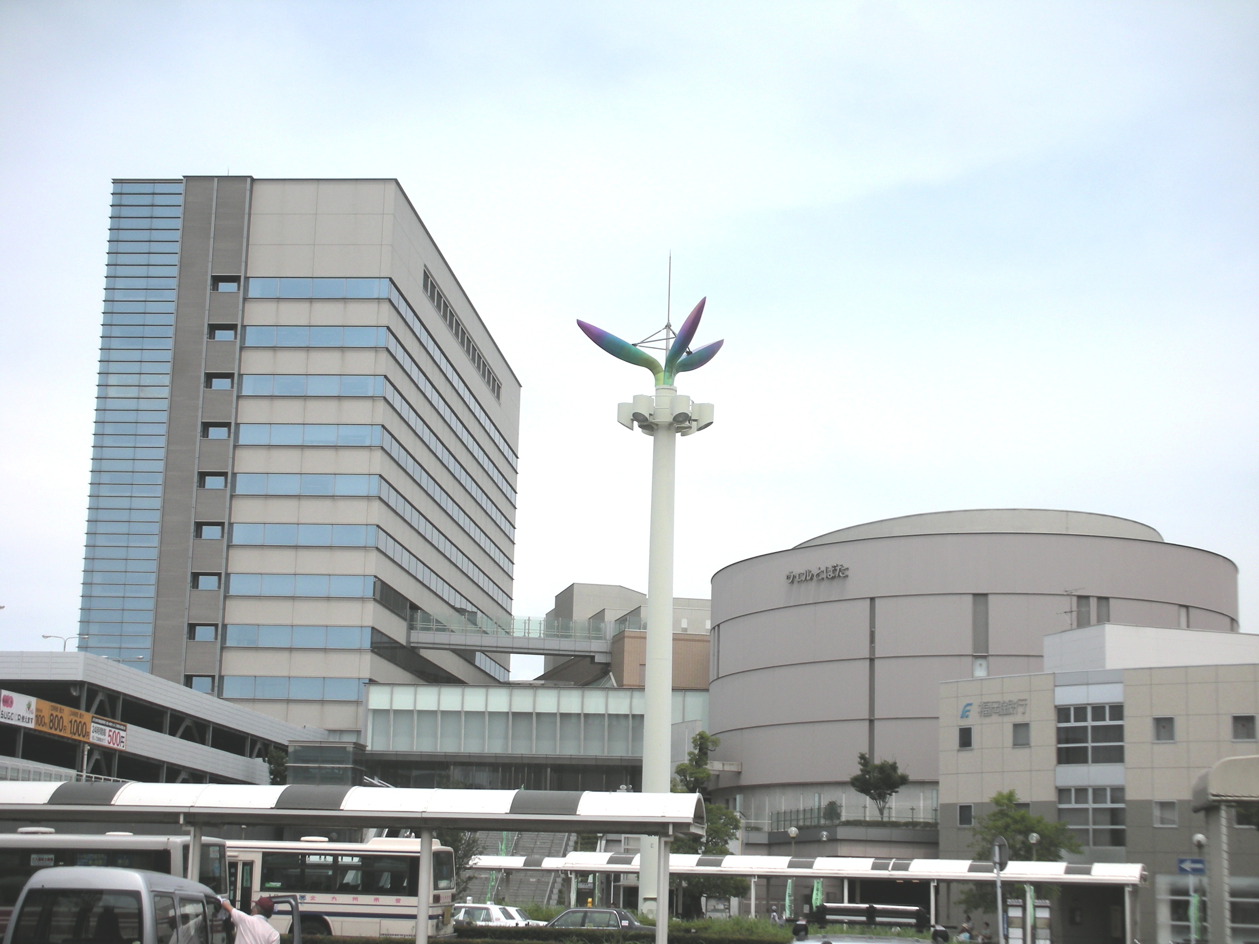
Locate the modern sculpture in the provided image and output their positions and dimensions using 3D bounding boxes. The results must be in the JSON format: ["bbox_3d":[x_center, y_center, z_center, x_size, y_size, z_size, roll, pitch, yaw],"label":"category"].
[{"bbox_3d":[0.417,4.770,72.905,4.926,20.254,5.440,2,-11,0],"label":"modern sculpture"}]

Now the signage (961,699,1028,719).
[{"bbox_3d":[16.852,10.997,102.968,0.150,0.780,4.365,9,-13,-34],"label":"signage"}]

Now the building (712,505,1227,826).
[{"bbox_3d":[24.695,19.381,162.570,37.148,28.040,45.828,4,-11,-10],"label":"building"}]

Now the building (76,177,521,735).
[{"bbox_3d":[-27.485,11.506,206.233,23.097,56.944,71.869,1,-11,5],"label":"building"}]

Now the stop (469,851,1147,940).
[{"bbox_3d":[6.294,16.090,82.720,25.509,3.450,2.600,-2,-11,18],"label":"stop"}]

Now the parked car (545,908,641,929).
[{"bbox_3d":[-1.179,12.859,61.677,4.690,1.460,1.700,1,-11,5],"label":"parked car"}]

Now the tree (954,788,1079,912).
[{"bbox_3d":[15.377,15.800,87.678,5.063,6.398,5.000,2,-11,0],"label":"tree"}]

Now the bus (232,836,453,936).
[{"bbox_3d":[-10.178,11.495,60.272,10.400,3.100,2.490,0,-11,7],"label":"bus"}]

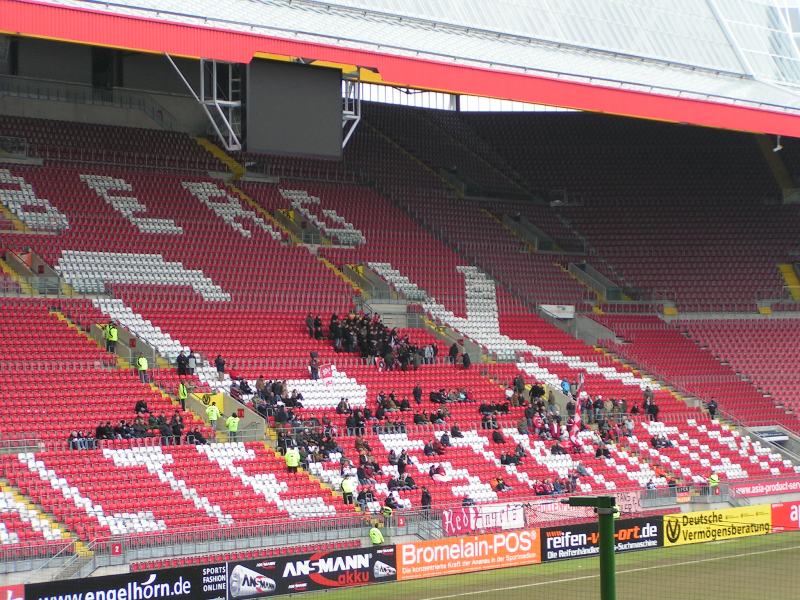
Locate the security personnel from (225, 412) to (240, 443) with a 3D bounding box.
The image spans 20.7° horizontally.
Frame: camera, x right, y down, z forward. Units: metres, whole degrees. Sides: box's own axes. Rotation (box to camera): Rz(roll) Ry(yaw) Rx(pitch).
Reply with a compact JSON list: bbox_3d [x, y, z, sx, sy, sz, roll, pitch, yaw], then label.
[{"bbox_3d":[-8.843,6.809,115.903,0.620,1.740,0.450,0,-2,-18],"label":"security personnel"}]

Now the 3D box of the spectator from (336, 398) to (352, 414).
[{"bbox_3d":[-3.221,6.276,126.287,0.750,1.220,0.550,-2,-2,42],"label":"spectator"}]

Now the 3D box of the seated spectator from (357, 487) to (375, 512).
[{"bbox_3d":[-1.747,10.630,116.671,0.750,1.260,0.580,-1,-2,41],"label":"seated spectator"}]

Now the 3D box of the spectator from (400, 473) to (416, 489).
[{"bbox_3d":[0.527,10.173,120.999,0.750,1.260,0.580,-1,-2,41],"label":"spectator"}]

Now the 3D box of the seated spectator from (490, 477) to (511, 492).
[{"bbox_3d":[5.525,10.274,119.503,0.800,1.170,0.550,-2,-2,42],"label":"seated spectator"}]

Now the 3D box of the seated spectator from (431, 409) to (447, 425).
[{"bbox_3d":[2.379,7.257,132.792,0.750,1.260,0.580,-1,-2,41],"label":"seated spectator"}]

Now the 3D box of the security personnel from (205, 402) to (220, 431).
[{"bbox_3d":[-10.031,6.374,117.457,0.620,1.780,0.420,0,-2,-12],"label":"security personnel"}]

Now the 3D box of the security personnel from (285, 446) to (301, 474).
[{"bbox_3d":[-5.471,8.321,111.744,0.660,1.780,0.450,-1,-2,-7],"label":"security personnel"}]

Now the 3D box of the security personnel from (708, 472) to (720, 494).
[{"bbox_3d":[19.860,11.800,138.818,0.420,1.720,0.580,-1,-2,41],"label":"security personnel"}]

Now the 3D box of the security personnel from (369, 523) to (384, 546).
[{"bbox_3d":[-1.218,12.458,114.075,0.580,1.750,0.420,-1,-2,41],"label":"security personnel"}]

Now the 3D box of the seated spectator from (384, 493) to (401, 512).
[{"bbox_3d":[-0.313,10.974,117.257,0.750,1.260,0.580,-1,-2,41],"label":"seated spectator"}]

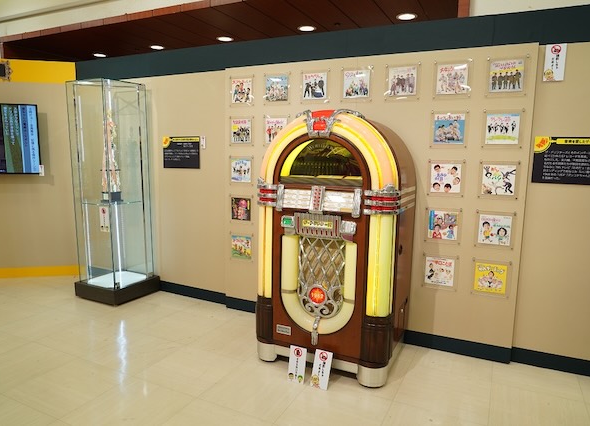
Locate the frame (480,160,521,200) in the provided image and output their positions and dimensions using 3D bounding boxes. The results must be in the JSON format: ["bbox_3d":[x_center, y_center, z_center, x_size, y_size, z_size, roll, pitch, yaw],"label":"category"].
[{"bbox_3d":[1.254,-0.197,2.620,0.222,0.228,0.020,4,9,25],"label":"frame"}]

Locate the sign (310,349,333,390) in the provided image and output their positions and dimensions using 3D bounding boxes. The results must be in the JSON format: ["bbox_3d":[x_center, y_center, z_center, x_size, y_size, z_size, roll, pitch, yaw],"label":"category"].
[{"bbox_3d":[0.152,0.867,2.361,0.102,0.190,0.060,4,8,24],"label":"sign"}]

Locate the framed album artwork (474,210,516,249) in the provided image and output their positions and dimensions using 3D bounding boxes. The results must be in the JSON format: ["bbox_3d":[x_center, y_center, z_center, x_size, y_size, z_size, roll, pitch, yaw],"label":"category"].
[{"bbox_3d":[1.247,0.110,2.657,0.218,0.218,0.020,5,8,25],"label":"framed album artwork"}]

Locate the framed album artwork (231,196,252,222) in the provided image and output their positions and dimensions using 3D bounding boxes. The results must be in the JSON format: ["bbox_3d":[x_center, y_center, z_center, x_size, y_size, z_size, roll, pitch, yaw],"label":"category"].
[{"bbox_3d":[-0.433,-0.026,3.439,0.200,0.200,0.020,5,8,25],"label":"framed album artwork"}]

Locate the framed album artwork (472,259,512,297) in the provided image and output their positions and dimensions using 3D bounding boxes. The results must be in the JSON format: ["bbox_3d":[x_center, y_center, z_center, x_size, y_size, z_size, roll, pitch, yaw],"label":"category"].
[{"bbox_3d":[1.248,0.422,2.715,0.222,0.228,0.020,4,9,25],"label":"framed album artwork"}]

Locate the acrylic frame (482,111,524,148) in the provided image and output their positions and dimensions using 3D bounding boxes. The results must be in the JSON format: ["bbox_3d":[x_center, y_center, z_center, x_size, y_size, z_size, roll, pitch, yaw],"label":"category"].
[{"bbox_3d":[1.255,-0.505,2.574,0.222,0.228,0.020,4,9,25],"label":"acrylic frame"}]

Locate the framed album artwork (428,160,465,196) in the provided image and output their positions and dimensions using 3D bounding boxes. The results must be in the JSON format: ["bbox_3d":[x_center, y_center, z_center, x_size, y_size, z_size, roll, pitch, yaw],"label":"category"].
[{"bbox_3d":[0.973,-0.220,2.746,0.218,0.218,0.020,5,8,25],"label":"framed album artwork"}]

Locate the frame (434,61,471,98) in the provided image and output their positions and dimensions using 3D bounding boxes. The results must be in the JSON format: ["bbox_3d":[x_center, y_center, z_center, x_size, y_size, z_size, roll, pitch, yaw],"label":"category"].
[{"bbox_3d":[0.981,-0.832,2.657,0.222,0.228,0.020,4,9,25],"label":"frame"}]

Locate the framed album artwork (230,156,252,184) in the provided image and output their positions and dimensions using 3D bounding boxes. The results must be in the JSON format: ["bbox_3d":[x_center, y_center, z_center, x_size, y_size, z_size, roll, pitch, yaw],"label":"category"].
[{"bbox_3d":[-0.419,-0.330,3.324,0.217,0.222,0.020,4,8,24],"label":"framed album artwork"}]

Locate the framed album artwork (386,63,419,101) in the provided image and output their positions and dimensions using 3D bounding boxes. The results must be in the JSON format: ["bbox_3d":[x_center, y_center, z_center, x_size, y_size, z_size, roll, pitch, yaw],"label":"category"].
[{"bbox_3d":[0.692,-0.845,2.749,0.217,0.222,0.020,4,8,24],"label":"framed album artwork"}]

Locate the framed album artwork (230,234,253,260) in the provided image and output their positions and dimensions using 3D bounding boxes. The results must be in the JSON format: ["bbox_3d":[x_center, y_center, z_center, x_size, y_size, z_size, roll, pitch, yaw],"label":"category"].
[{"bbox_3d":[-0.435,0.284,3.479,0.200,0.200,0.020,5,8,25],"label":"framed album artwork"}]

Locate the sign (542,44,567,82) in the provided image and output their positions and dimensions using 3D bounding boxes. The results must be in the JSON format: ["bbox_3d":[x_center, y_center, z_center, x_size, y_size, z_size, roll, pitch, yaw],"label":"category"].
[{"bbox_3d":[1.506,-0.869,2.466,0.104,0.206,0.010,5,8,25],"label":"sign"}]

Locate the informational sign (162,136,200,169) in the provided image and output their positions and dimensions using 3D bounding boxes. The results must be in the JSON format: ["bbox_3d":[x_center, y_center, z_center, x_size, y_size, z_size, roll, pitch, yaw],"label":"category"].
[{"bbox_3d":[-0.988,-0.525,3.711,0.408,0.279,0.010,5,8,25],"label":"informational sign"}]

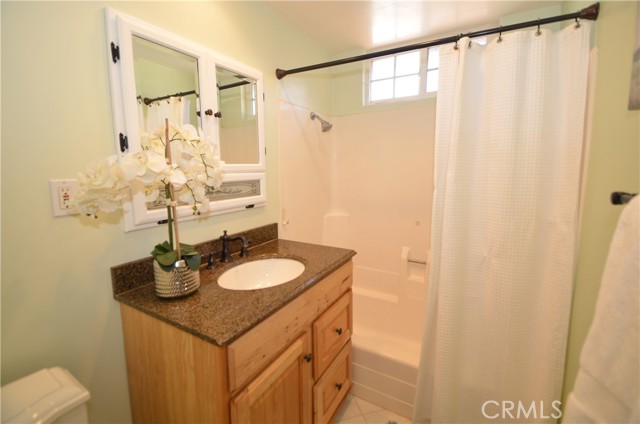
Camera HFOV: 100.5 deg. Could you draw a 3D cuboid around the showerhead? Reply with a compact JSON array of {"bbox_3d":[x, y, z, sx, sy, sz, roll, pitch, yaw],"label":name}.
[{"bbox_3d":[0.019,-0.680,2.011,0.165,0.155,0.085,6,10,29],"label":"showerhead"}]

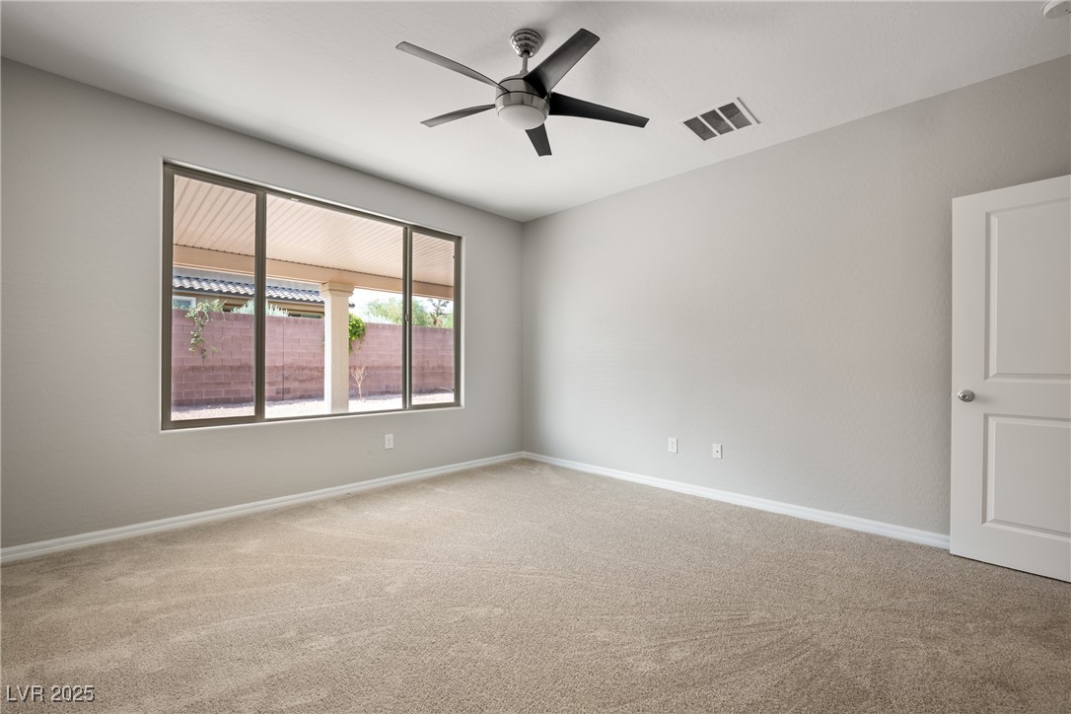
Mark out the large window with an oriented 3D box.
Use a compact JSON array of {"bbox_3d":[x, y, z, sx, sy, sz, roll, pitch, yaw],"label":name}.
[{"bbox_3d":[-1.681,-0.393,3.671,2.390,1.810,0.100,1,-1,-44],"label":"large window"}]

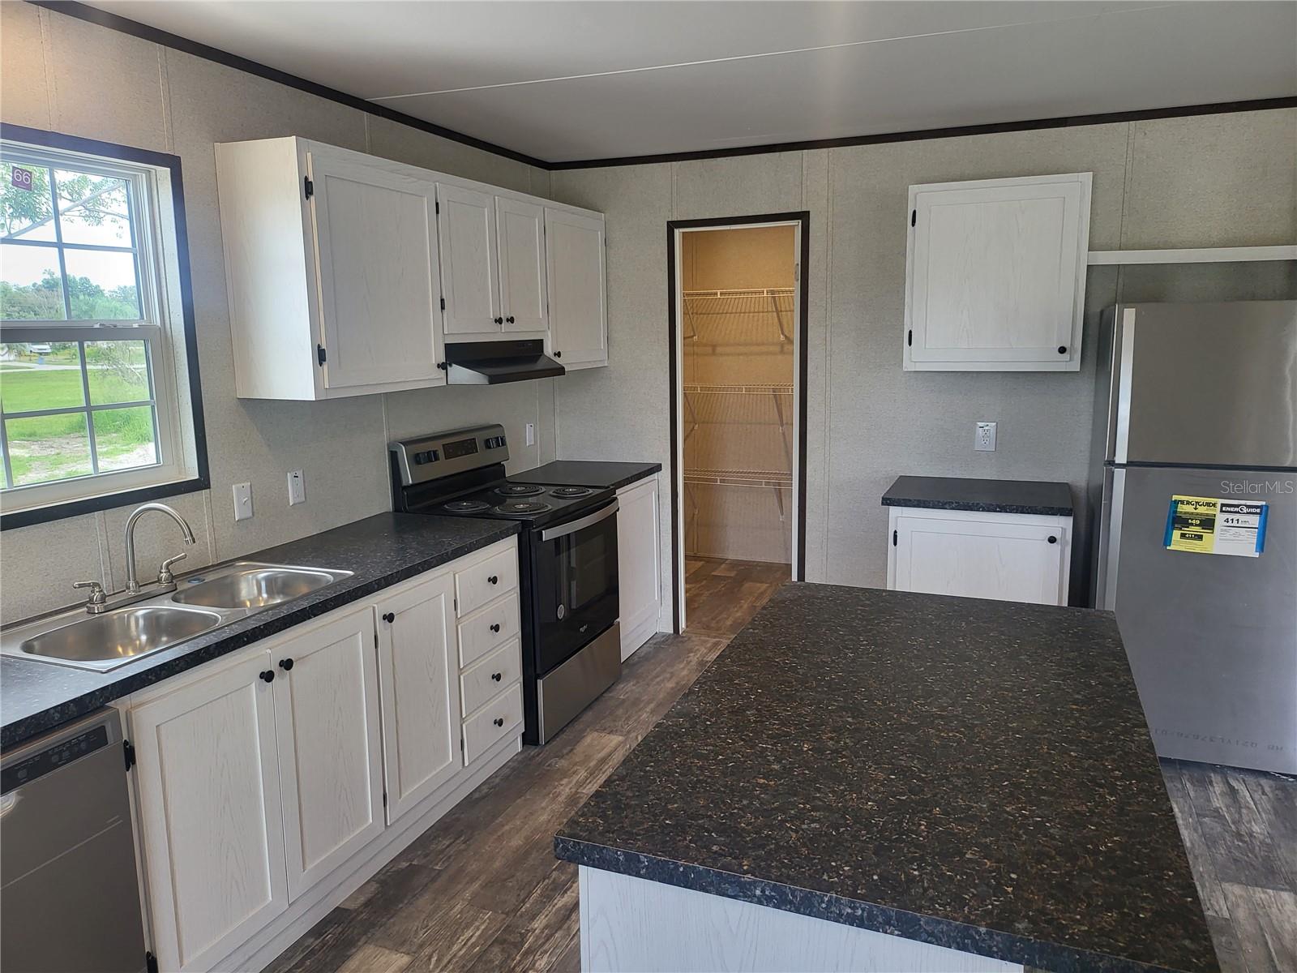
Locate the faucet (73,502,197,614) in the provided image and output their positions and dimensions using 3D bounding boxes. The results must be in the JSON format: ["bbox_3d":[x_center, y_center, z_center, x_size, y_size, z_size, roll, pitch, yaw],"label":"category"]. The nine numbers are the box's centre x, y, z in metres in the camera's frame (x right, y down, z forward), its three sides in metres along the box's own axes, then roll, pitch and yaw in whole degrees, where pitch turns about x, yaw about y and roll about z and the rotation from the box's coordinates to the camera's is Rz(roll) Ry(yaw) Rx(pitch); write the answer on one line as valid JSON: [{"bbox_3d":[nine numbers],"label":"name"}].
[{"bbox_3d":[-1.378,0.182,2.456,0.236,0.256,0.337,3,11,23],"label":"faucet"}]

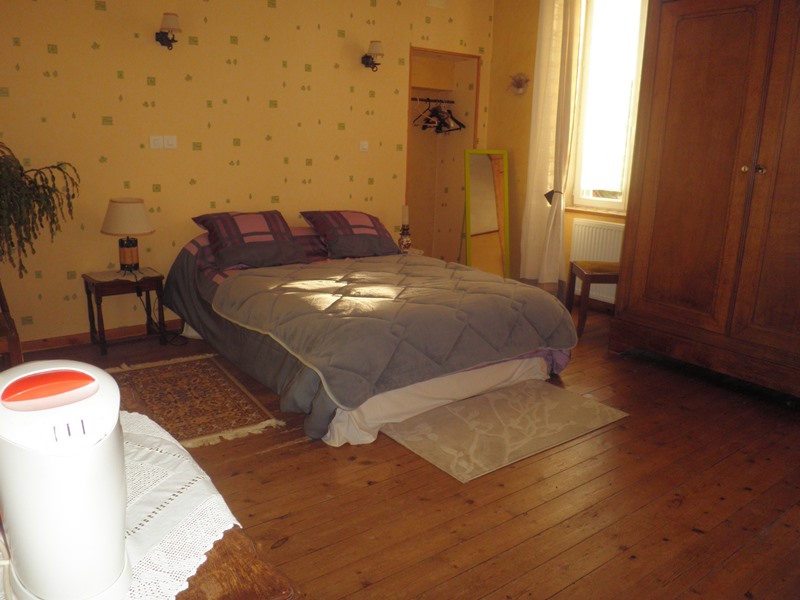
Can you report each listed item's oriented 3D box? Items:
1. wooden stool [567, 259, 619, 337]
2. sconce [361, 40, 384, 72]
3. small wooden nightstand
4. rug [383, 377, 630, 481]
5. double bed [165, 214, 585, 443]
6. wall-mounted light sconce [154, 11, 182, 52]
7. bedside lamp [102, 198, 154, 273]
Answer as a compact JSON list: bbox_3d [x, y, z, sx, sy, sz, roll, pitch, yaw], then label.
[{"bbox_3d":[1.437,-0.012,4.256,0.410,0.460,0.430,1,14,0],"label":"wooden stool"},{"bbox_3d":[-0.202,-1.834,4.545,0.135,0.205,0.190,-9,17,-35],"label":"sconce"},{"bbox_3d":[-1.714,0.063,3.771,0.410,0.460,0.320,-9,17,-35],"label":"small wooden nightstand"},{"bbox_3d":[0.494,0.548,2.841,1.100,0.012,0.650,-9,17,-35],"label":"rug"},{"bbox_3d":[-0.323,-0.043,3.630,1.500,0.770,2.100,-9,17,-35],"label":"double bed"},{"bbox_3d":[-1.425,-1.642,3.682,0.135,0.205,0.190,-9,17,-35],"label":"wall-mounted light sconce"},{"bbox_3d":[-1.660,-0.385,3.692,0.340,0.455,0.340,-9,17,-35],"label":"bedside lamp"}]

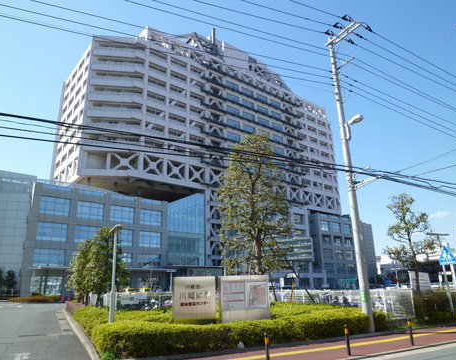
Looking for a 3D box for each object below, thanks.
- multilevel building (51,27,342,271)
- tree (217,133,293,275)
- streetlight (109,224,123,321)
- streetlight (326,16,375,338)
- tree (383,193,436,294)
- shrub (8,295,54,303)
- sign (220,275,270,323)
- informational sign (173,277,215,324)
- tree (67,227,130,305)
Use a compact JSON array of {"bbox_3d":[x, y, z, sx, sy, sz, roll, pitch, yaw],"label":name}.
[{"bbox_3d":[-2.105,-0.965,113.507,94.000,69.000,32.000,11,-20,-37],"label":"multilevel building"},{"bbox_3d":[1.428,2.127,18.059,4.000,9.800,4.000,-1,-16,0],"label":"tree"},{"bbox_3d":[-4.173,3.654,12.637,0.350,4.100,1.600,9,-19,-32],"label":"streetlight"},{"bbox_3d":[5.373,-0.690,14.046,0.700,12.800,1.900,8,-19,-30],"label":"streetlight"},{"bbox_3d":[9.378,3.739,17.881,2.800,6.250,2.800,8,-18,-29],"label":"tree"},{"bbox_3d":[-22.935,13.794,40.474,4.900,0.950,1.700,11,-20,-37],"label":"shrub"},{"bbox_3d":[0.642,4.464,12.226,2.050,2.100,0.250,9,-19,-32],"label":"sign"},{"bbox_3d":[-1.087,4.269,11.413,1.550,2.100,0.250,9,-19,-32],"label":"informational sign"},{"bbox_3d":[-6.900,4.957,18.444,3.400,4.950,3.400,8,-18,-29],"label":"tree"}]

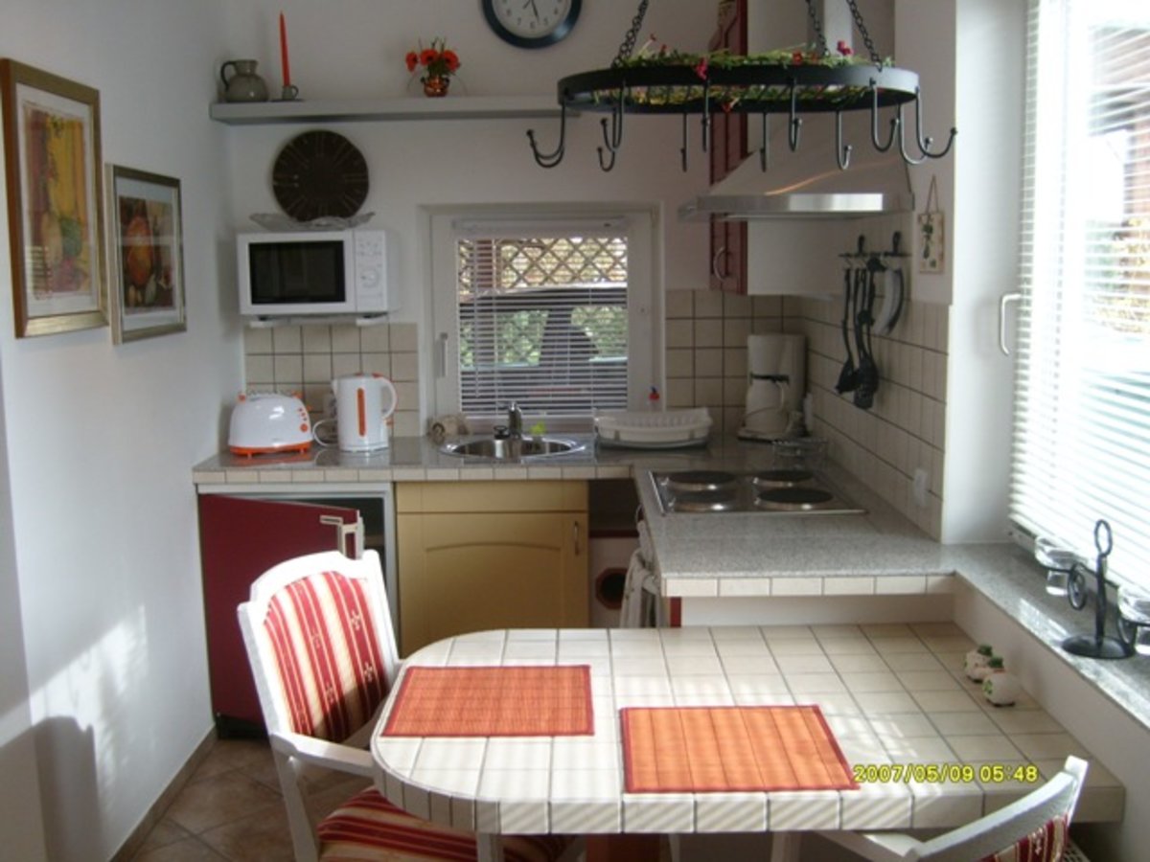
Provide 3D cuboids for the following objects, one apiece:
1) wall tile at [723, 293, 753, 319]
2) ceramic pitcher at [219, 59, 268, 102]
[{"bbox_3d":[0.577,-0.450,4.103,0.102,0.102,0.012,-1,8,0],"label":"wall tile"},{"bbox_3d":[-1.111,-1.172,3.918,0.169,0.152,0.142,0,8,6],"label":"ceramic pitcher"}]

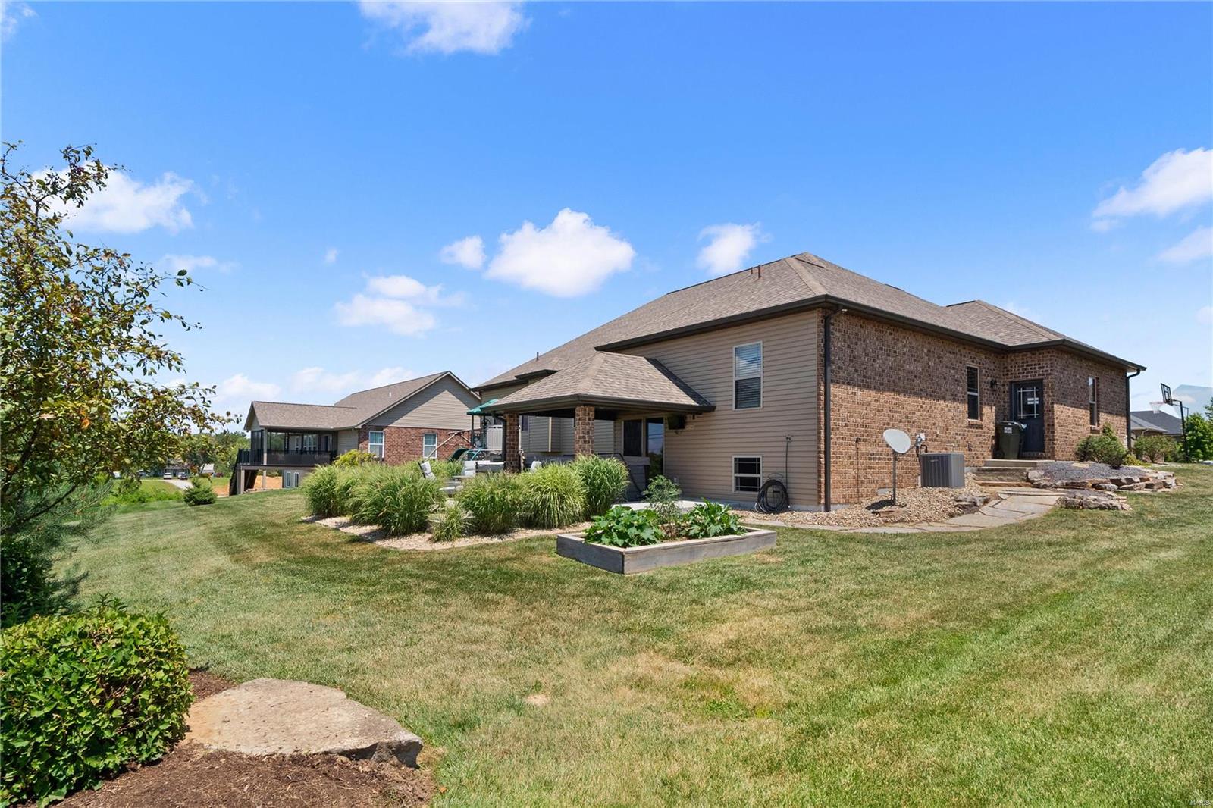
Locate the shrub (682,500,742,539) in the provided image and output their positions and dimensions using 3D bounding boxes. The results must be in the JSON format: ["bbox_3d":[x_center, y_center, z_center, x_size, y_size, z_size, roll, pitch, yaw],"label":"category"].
[{"bbox_3d":[1.350,1.441,7.750,0.780,0.460,0.750,-1,-5,10],"label":"shrub"}]

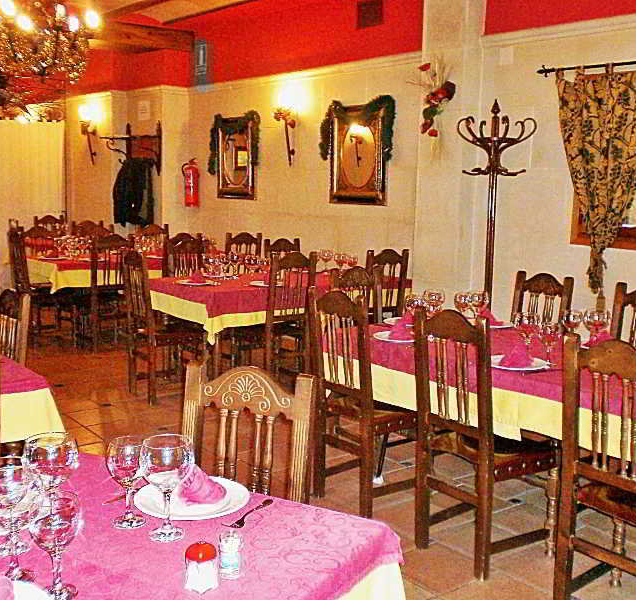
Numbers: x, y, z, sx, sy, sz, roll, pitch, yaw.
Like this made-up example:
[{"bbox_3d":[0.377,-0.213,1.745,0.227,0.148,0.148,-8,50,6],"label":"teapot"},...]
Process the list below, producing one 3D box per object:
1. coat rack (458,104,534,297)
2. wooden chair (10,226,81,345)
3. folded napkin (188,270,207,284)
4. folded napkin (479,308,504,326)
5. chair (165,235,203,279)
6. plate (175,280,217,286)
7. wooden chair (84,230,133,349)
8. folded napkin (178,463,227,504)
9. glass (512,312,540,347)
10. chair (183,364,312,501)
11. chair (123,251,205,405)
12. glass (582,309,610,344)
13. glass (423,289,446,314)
[{"bbox_3d":[1.086,-0.244,5.151,0.490,2.010,0.490,-6,10,-40],"label":"coat rack"},{"bbox_3d":[-2.501,-0.148,7.358,0.480,1.040,0.420,-4,10,-35],"label":"wooden chair"},{"bbox_3d":[-0.844,-0.171,5.666,0.110,0.090,0.115,-6,10,-40],"label":"folded napkin"},{"bbox_3d":[0.919,0.079,4.298,0.100,0.090,0.120,-5,11,-38],"label":"folded napkin"},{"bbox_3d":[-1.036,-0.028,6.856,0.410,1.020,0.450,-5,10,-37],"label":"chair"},{"bbox_3d":[-0.854,-0.114,5.573,0.265,0.025,0.265,2,8,0],"label":"plate"},{"bbox_3d":[-1.865,-0.086,7.214,0.395,1.000,0.480,-2,9,-24],"label":"wooden chair"},{"bbox_3d":[-0.266,0.413,1.873,0.100,0.075,0.080,7,10,30],"label":"folded napkin"},{"bbox_3d":[0.912,0.157,3.516,0.110,0.203,0.110,1,8,0],"label":"glass"},{"bbox_3d":[-0.275,0.696,1.925,0.395,1.000,0.480,5,9,27],"label":"chair"},{"bbox_3d":[-1.080,0.180,5.754,0.480,1.020,0.395,-5,10,-36],"label":"chair"},{"bbox_3d":[1.237,0.152,3.615,0.112,0.195,0.112,-5,11,-38],"label":"glass"},{"bbox_3d":[0.581,0.056,4.064,0.112,0.200,0.112,-6,10,-40],"label":"glass"}]

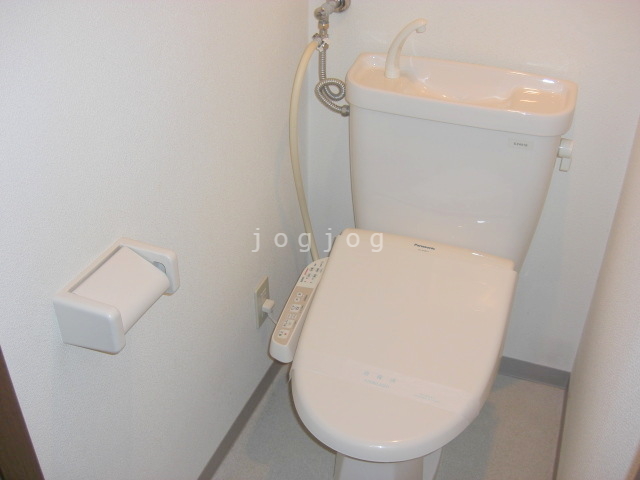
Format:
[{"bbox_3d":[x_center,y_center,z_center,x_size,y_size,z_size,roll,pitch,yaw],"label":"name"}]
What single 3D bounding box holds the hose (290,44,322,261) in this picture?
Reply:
[{"bbox_3d":[-0.029,-0.195,1.690,0.110,0.555,0.130,12,36,18],"label":"hose"}]

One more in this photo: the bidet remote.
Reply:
[{"bbox_3d":[-0.039,0.156,1.574,0.066,0.052,0.275,10,44,15],"label":"bidet remote"}]

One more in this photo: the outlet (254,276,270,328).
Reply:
[{"bbox_3d":[-0.137,0.158,1.749,0.012,0.117,0.069,13,34,19],"label":"outlet"}]

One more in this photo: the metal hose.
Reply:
[{"bbox_3d":[0.032,-0.373,1.650,0.085,0.150,0.050,13,34,19],"label":"metal hose"}]

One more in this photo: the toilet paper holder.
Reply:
[{"bbox_3d":[-0.303,0.085,1.077,0.103,0.087,0.162,13,34,19],"label":"toilet paper holder"}]

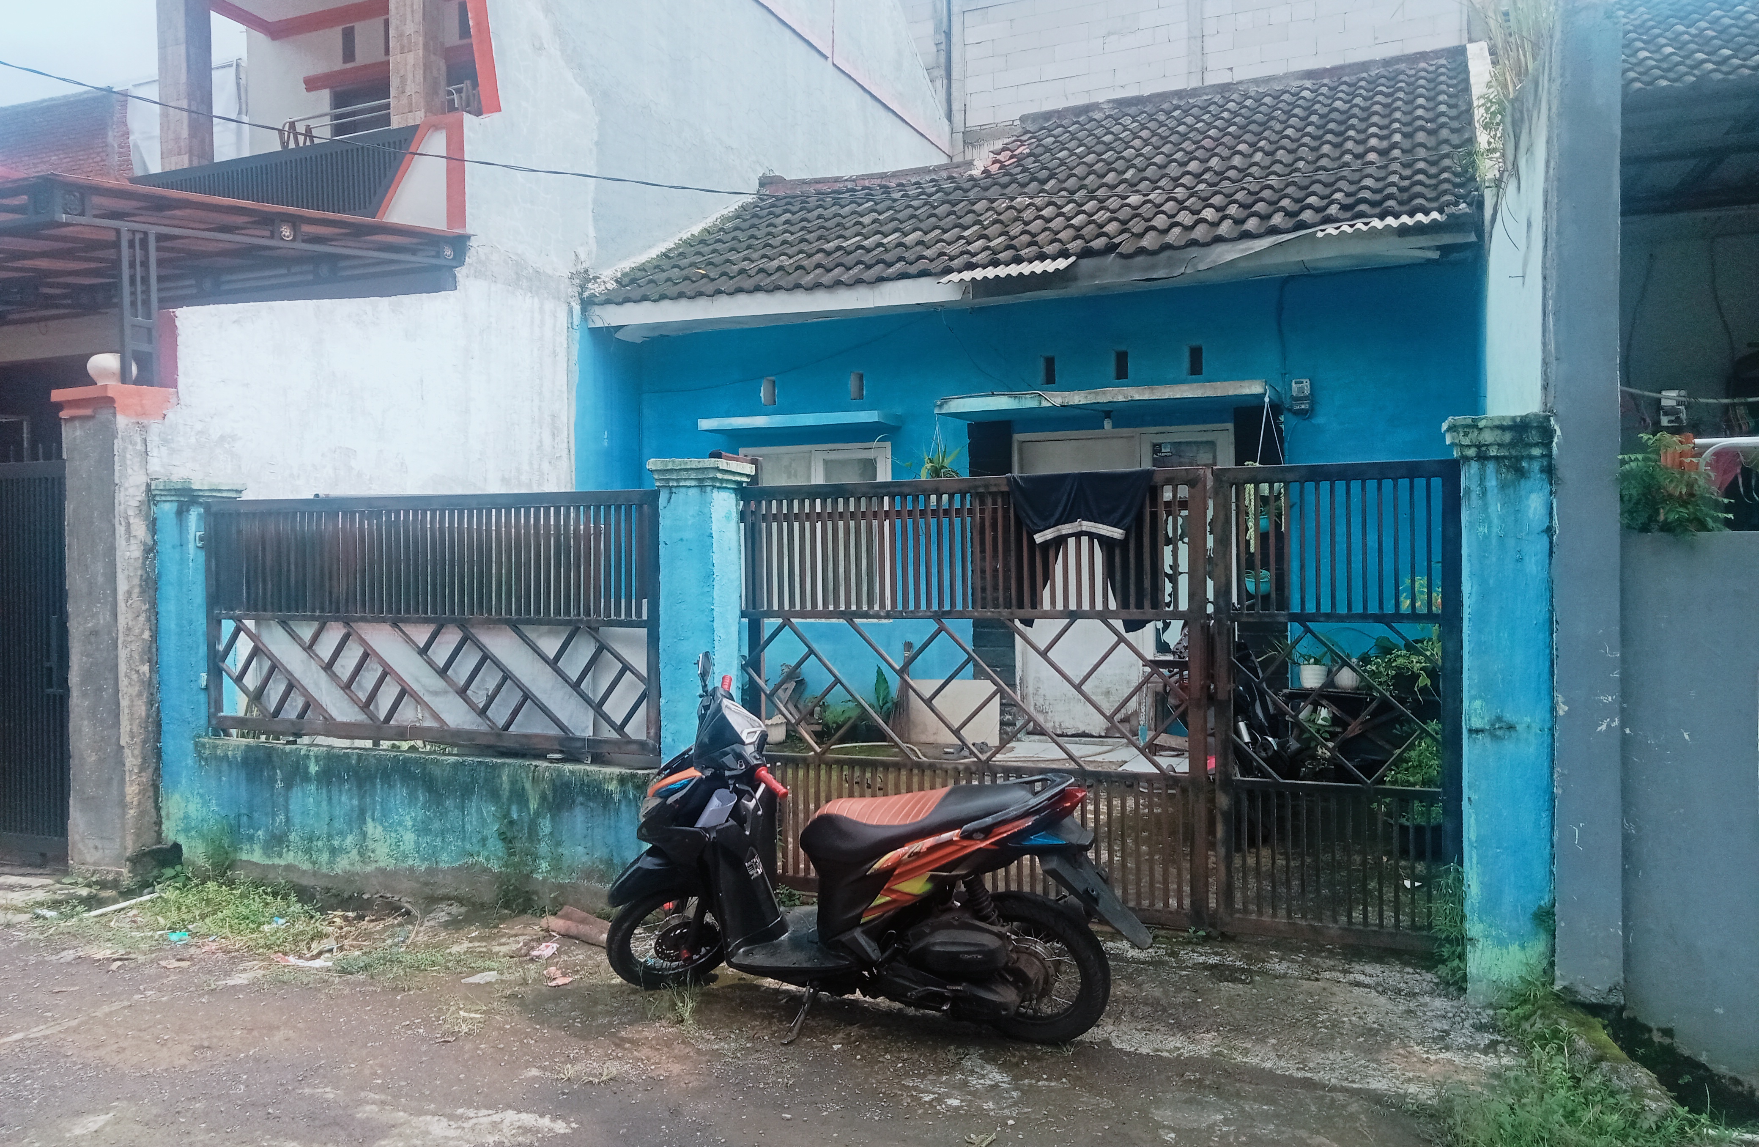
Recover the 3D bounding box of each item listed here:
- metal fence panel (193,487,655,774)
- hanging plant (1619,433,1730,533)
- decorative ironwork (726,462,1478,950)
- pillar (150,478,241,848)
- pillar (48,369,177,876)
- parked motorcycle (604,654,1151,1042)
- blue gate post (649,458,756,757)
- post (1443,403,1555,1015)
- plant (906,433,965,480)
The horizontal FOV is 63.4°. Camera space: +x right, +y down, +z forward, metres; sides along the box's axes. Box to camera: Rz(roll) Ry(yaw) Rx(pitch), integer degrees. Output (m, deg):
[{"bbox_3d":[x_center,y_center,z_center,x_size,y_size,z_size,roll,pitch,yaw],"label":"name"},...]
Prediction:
[{"bbox_3d":[-2.154,0.226,6.669,2.740,1.180,0.050,0,1,24],"label":"metal fence panel"},{"bbox_3d":[2.652,-0.285,4.746,0.320,0.360,0.310,0,1,24],"label":"hanging plant"},{"bbox_3d":[0.731,0.480,5.536,2.870,1.730,0.060,0,1,24],"label":"decorative ironwork"},{"bbox_3d":[-3.480,0.484,7.314,0.350,1.885,0.310,0,1,24],"label":"pillar"},{"bbox_3d":[-3.874,0.287,7.245,0.470,2.410,0.370,0,1,24],"label":"pillar"},{"bbox_3d":[-0.095,0.883,4.555,1.880,1.170,0.680,0,1,23],"label":"parked motorcycle"},{"bbox_3d":[-0.753,0.474,6.088,0.350,1.880,0.310,0,1,24],"label":"blue gate post"},{"bbox_3d":[2.101,0.448,4.804,0.340,1.925,0.310,0,1,24],"label":"post"},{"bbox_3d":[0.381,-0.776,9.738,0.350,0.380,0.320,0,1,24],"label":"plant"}]

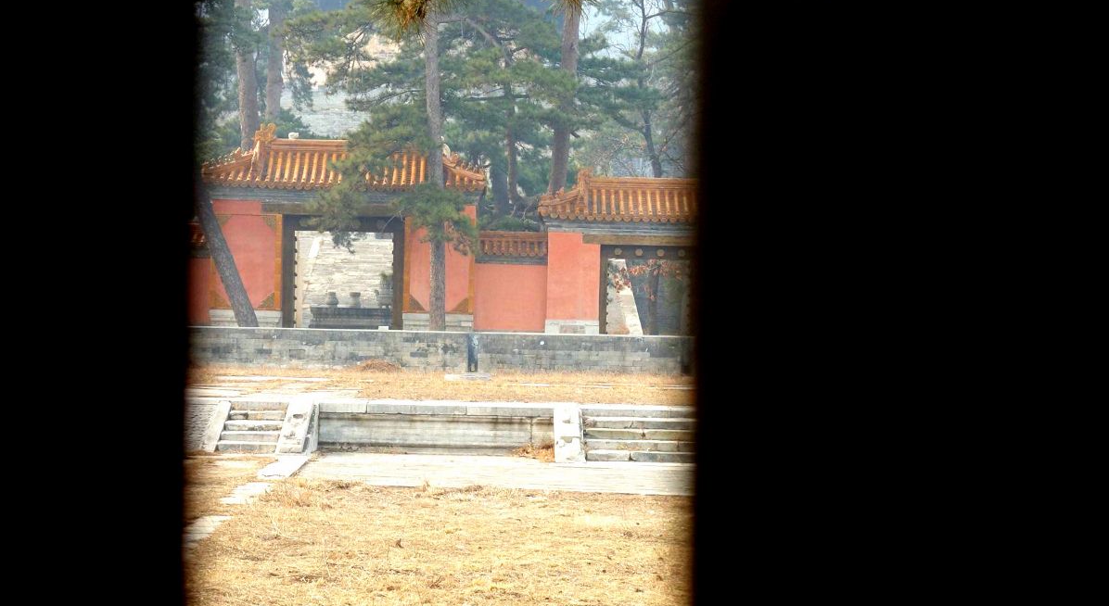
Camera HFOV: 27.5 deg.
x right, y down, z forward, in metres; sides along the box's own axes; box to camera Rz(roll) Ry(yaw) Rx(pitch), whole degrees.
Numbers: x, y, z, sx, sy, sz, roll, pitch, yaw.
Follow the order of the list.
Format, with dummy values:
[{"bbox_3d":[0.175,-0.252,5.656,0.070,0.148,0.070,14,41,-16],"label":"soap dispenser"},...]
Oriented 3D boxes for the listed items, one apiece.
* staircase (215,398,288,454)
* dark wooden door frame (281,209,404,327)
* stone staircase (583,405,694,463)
[{"bbox_3d":[-4.630,1.890,34.850,0.950,0.710,1.700,1,0,-1],"label":"staircase"},{"bbox_3d":[-6.030,-0.740,65.000,3.500,3.600,0.320,1,0,-1],"label":"dark wooden door frame"},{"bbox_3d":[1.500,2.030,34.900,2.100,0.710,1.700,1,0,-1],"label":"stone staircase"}]

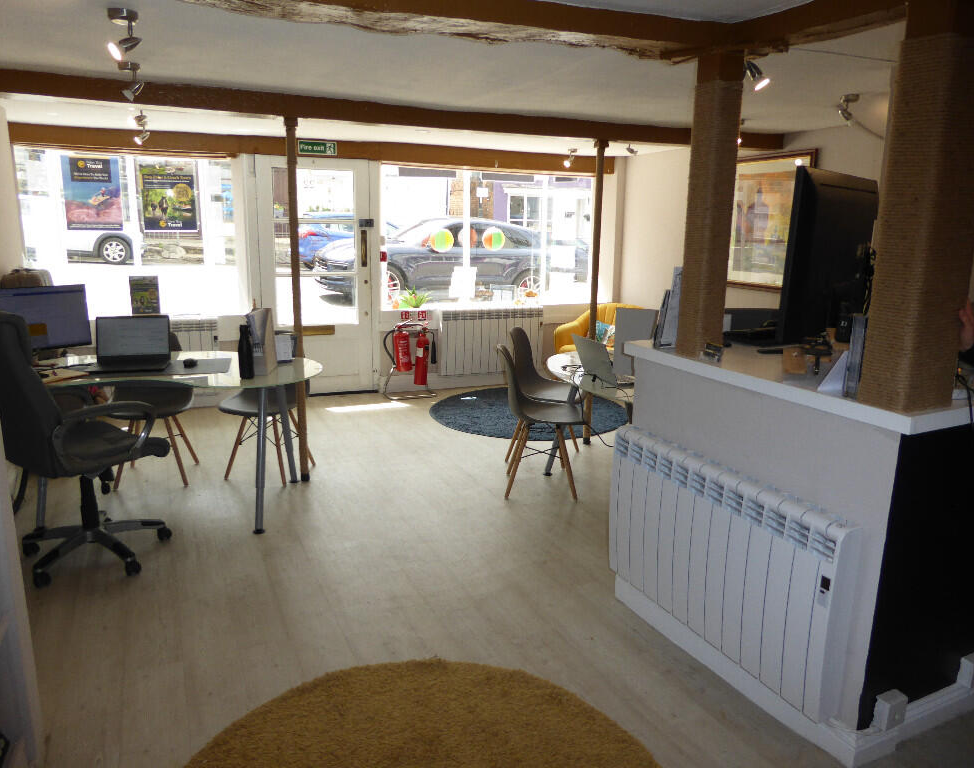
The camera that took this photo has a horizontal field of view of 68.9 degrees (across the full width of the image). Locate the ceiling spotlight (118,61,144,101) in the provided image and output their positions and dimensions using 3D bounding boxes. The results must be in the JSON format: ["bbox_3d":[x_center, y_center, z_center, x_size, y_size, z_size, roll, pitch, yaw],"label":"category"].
[{"bbox_3d":[-1.521,-1.288,3.035,0.085,0.140,0.100,12,17,39],"label":"ceiling spotlight"}]

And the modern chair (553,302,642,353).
[{"bbox_3d":[1.074,-0.318,6.553,0.740,0.780,0.720,9,15,33],"label":"modern chair"}]

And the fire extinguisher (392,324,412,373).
[{"bbox_3d":[-0.716,-0.301,6.014,0.160,0.410,0.170,-7,13,-10],"label":"fire extinguisher"}]

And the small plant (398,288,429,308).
[{"bbox_3d":[-0.633,-0.747,6.188,0.260,0.170,0.260,-4,14,-19],"label":"small plant"}]

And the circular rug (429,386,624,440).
[{"bbox_3d":[0.337,0.210,5.883,1.660,0.020,1.660,1,12,0],"label":"circular rug"}]

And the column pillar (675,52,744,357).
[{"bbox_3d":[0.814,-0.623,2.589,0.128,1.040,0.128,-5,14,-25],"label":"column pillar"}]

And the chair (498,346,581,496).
[{"bbox_3d":[0.309,0.195,4.006,0.510,0.820,0.465,2,13,3],"label":"chair"}]

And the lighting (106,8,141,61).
[{"bbox_3d":[-1.150,-1.103,2.250,0.105,0.135,0.085,-12,18,-44],"label":"lighting"}]

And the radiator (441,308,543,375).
[{"bbox_3d":[0.030,-0.390,6.321,0.969,0.591,0.100,-4,14,-19],"label":"radiator"}]

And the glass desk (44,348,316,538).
[{"bbox_3d":[-1.624,0.270,3.844,1.480,0.730,0.980,1,12,0],"label":"glass desk"}]

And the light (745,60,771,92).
[{"bbox_3d":[1.101,-1.264,2.900,0.110,0.140,0.110,-2,13,-12],"label":"light"}]

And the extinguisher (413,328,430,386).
[{"bbox_3d":[-0.572,-0.227,6.342,0.140,0.500,0.140,-2,13,-11],"label":"extinguisher"}]

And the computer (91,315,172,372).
[{"bbox_3d":[-1.835,-0.219,3.654,0.360,0.251,0.273,-4,14,-20],"label":"computer"}]

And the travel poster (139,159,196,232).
[{"bbox_3d":[-2.578,-1.517,5.774,0.400,0.540,0.020,-5,14,-23],"label":"travel poster"}]

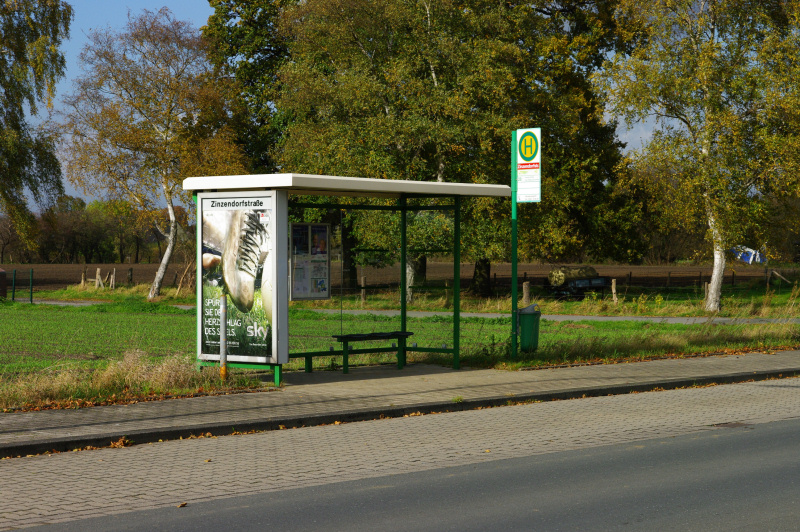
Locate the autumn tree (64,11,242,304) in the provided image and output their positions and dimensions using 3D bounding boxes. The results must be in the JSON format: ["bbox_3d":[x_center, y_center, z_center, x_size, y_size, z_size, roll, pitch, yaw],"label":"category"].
[{"bbox_3d":[-9.171,-4.169,65.000,6.967,10.783,6.700,0,0,0],"label":"autumn tree"}]

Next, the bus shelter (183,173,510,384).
[{"bbox_3d":[-0.556,0.155,22.472,1.737,2.462,4.522,0,0,37],"label":"bus shelter"}]

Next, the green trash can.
[{"bbox_3d":[1.883,0.907,25.453,0.325,0.705,0.400,0,0,10],"label":"green trash can"}]

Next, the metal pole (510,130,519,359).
[{"bbox_3d":[1.661,-0.302,25.484,0.078,3.335,0.078,0,0,37],"label":"metal pole"}]

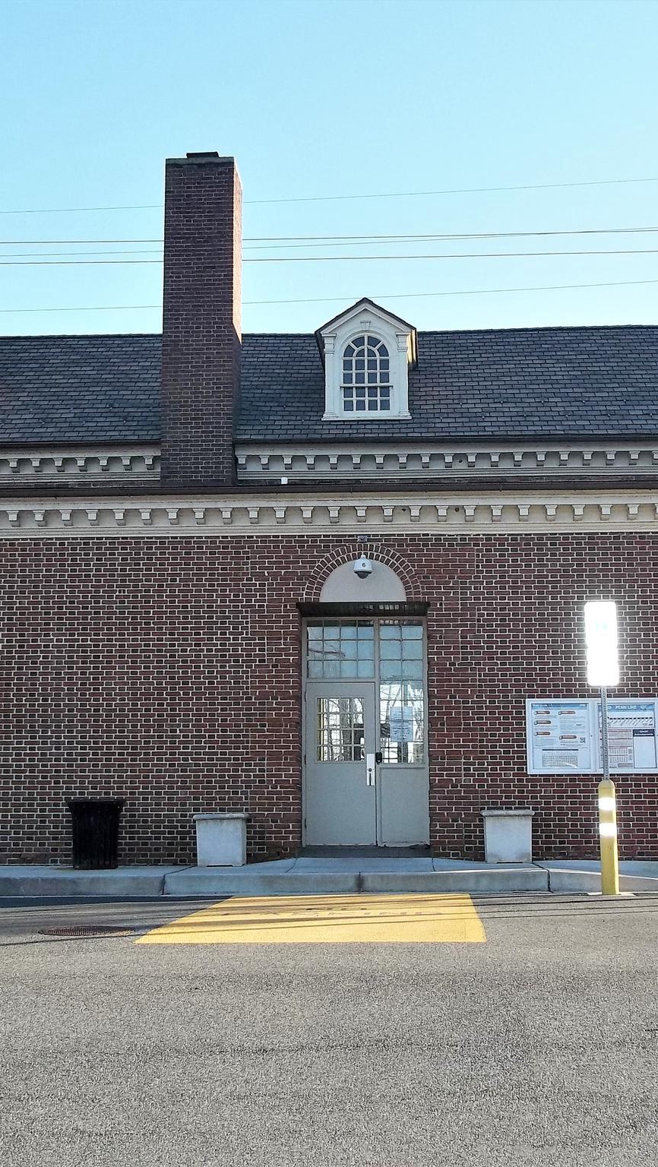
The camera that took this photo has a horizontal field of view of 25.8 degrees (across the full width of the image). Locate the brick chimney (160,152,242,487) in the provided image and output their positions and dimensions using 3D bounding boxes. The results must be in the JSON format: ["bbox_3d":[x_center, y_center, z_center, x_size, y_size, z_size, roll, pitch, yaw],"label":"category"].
[{"bbox_3d":[-1.890,-3.857,21.689,1.060,5.324,1.250,-1,-8,2],"label":"brick chimney"}]

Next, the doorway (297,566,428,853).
[{"bbox_3d":[0.462,1.493,18.394,1.642,3.687,0.300,-1,-8,2],"label":"doorway"}]

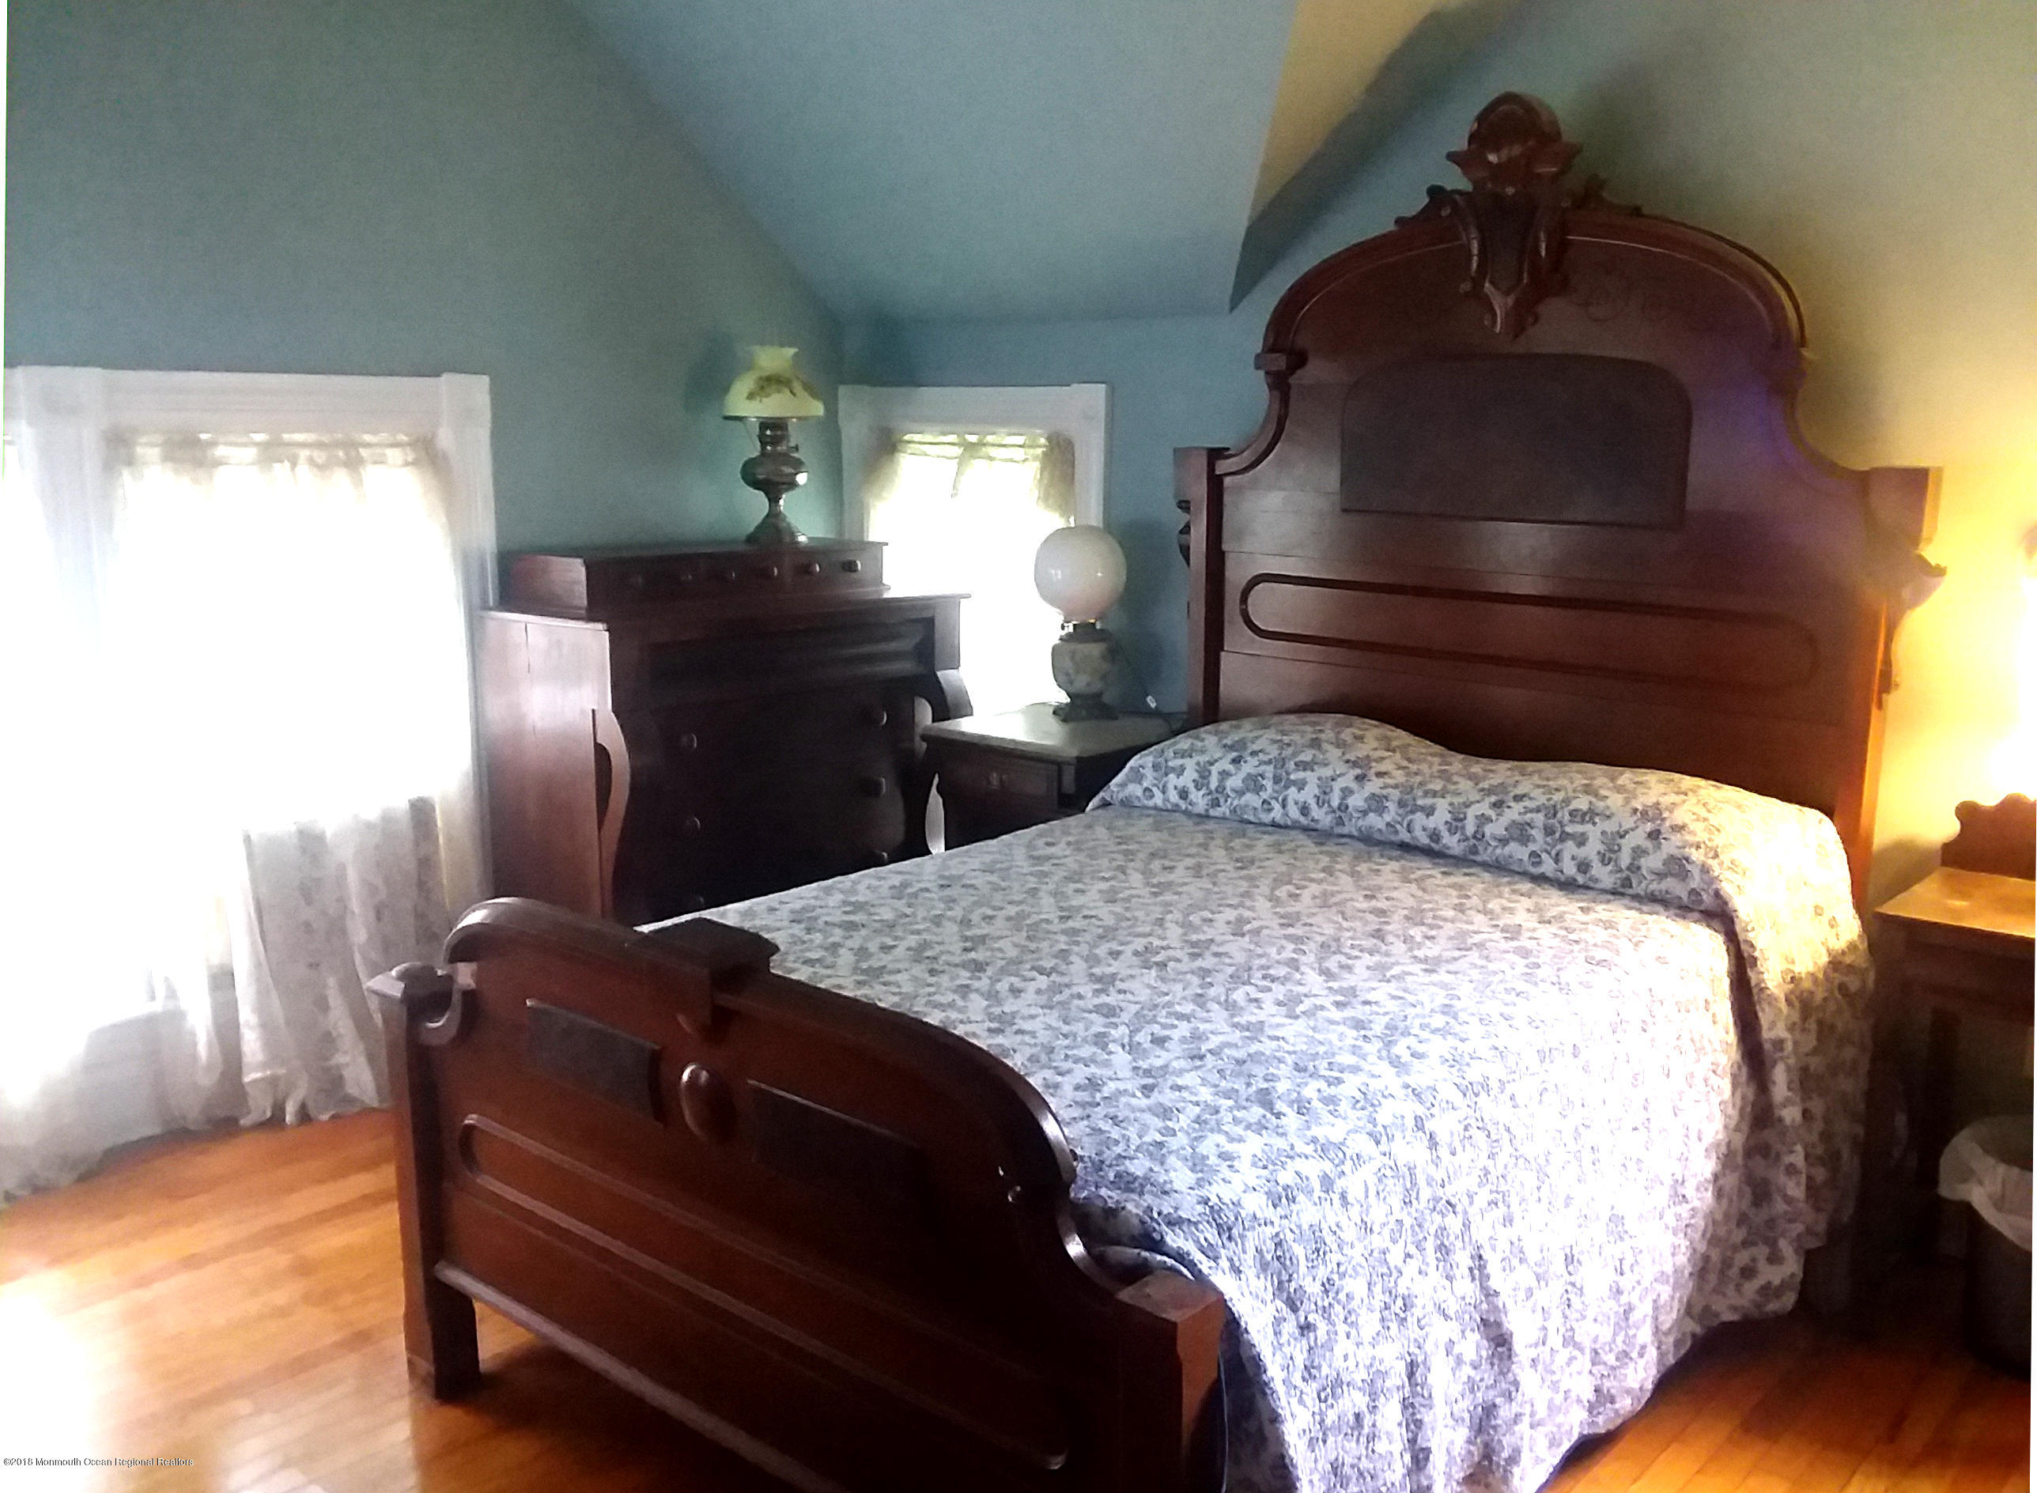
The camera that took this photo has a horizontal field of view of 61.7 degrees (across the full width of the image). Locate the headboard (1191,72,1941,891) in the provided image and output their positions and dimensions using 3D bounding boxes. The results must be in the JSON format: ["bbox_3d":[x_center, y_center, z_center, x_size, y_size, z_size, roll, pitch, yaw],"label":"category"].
[{"bbox_3d":[1.008,-0.241,3.569,1.603,2.124,0.163,10,14,38],"label":"headboard"}]

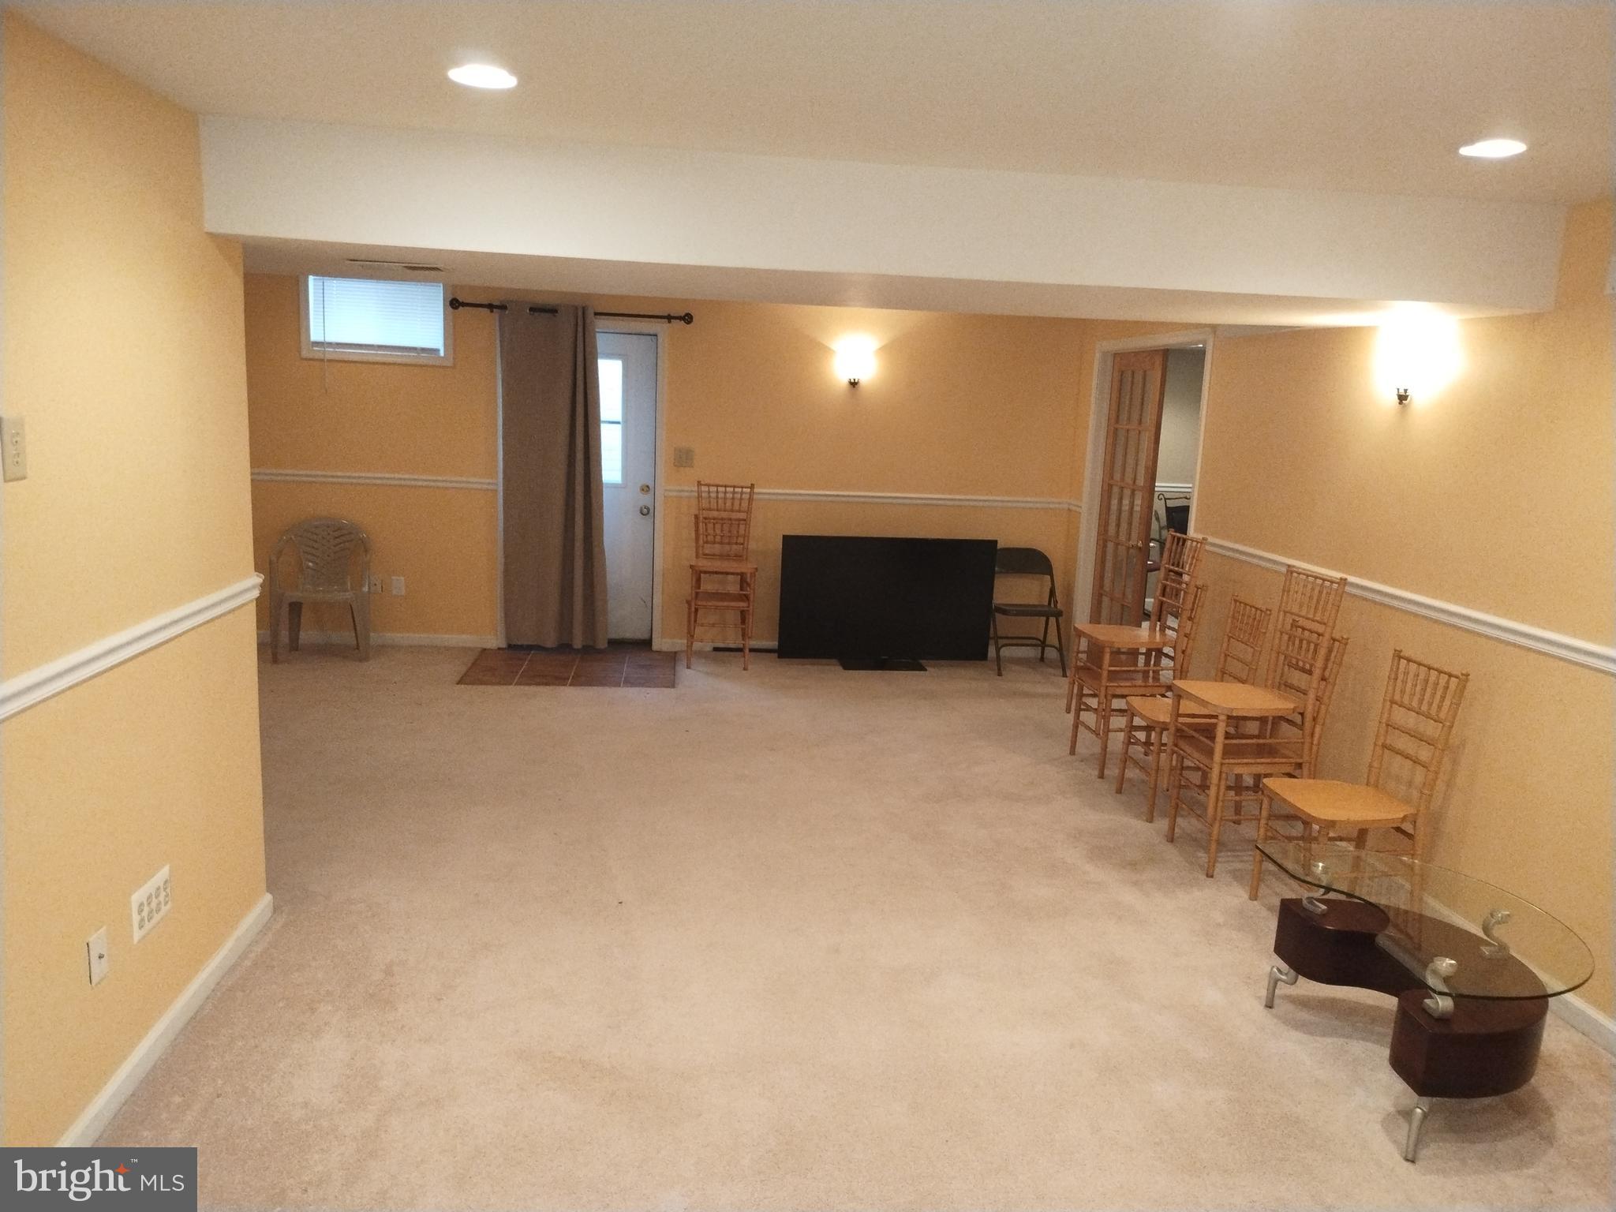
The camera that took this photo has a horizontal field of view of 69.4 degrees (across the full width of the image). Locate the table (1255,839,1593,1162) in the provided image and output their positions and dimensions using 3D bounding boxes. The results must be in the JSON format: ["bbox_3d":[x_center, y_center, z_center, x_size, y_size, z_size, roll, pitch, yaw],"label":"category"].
[{"bbox_3d":[1.675,1.012,3.123,0.630,0.425,0.950,2,10,-5],"label":"table"}]

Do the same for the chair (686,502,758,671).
[{"bbox_3d":[-0.565,-0.082,7.383,0.410,0.920,0.470,1,10,-7],"label":"chair"}]

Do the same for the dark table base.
[{"bbox_3d":[1.622,1.075,3.062,0.525,0.315,0.785,2,10,-5],"label":"dark table base"}]

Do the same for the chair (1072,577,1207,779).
[{"bbox_3d":[1.575,0.341,5.626,0.440,0.925,0.410,2,10,-5],"label":"chair"}]

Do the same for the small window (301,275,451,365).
[{"bbox_3d":[-2.657,-1.752,7.215,0.905,0.500,0.080,1,10,-7],"label":"small window"}]

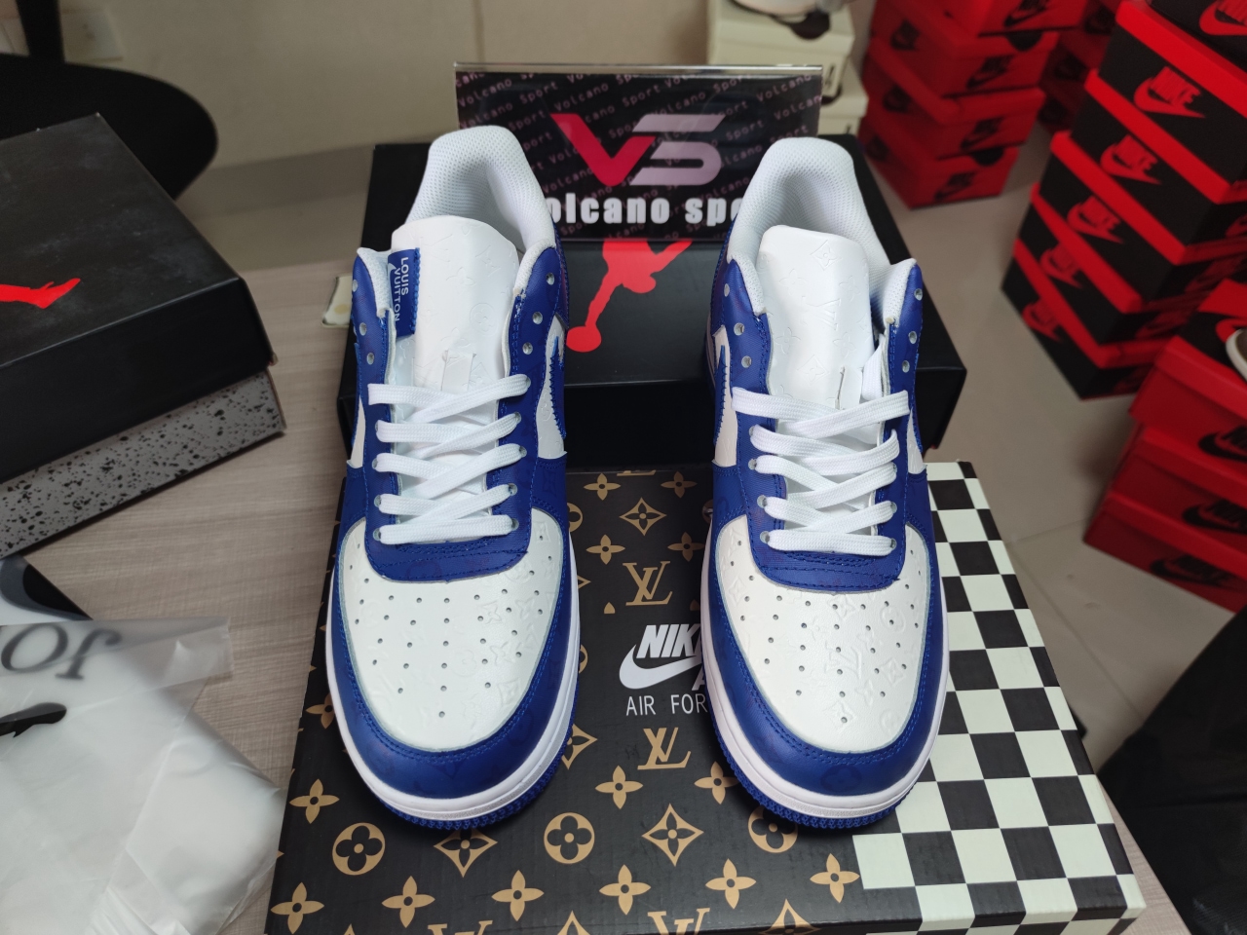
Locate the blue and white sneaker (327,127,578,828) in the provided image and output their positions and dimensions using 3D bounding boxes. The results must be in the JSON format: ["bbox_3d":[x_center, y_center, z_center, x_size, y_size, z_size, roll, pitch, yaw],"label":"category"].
[{"bbox_3d":[-0.073,-0.012,0.370,0.111,0.130,0.307,-1,62,-3],"label":"blue and white sneaker"}]

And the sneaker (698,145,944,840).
[{"bbox_3d":[0.092,-0.010,0.379,0.112,0.130,0.307,2,62,-1],"label":"sneaker"}]

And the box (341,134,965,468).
[{"bbox_3d":[0.007,-0.099,0.599,0.344,0.135,0.241,-3,52,-5],"label":"box"}]

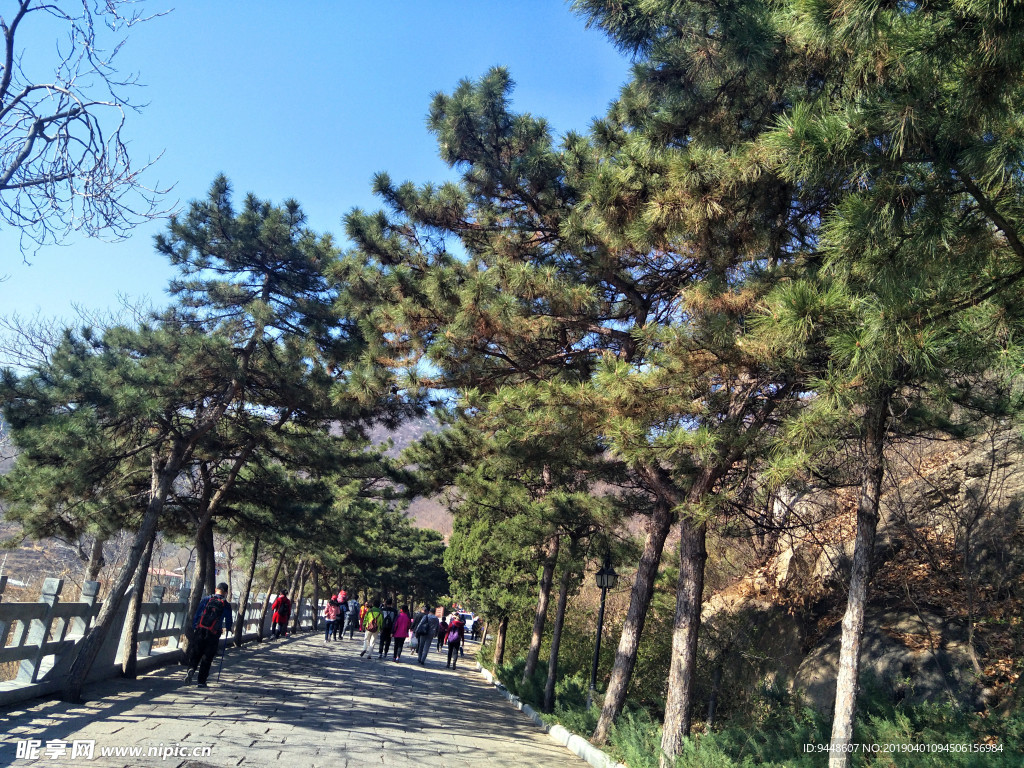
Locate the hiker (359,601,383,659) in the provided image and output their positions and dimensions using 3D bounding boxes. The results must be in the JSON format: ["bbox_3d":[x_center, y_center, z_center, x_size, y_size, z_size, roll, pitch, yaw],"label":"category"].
[{"bbox_3d":[-4.248,7.512,21.699,0.560,1.663,0.520,10,-14,-5],"label":"hiker"}]

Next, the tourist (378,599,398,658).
[{"bbox_3d":[-3.938,7.661,22.206,0.560,1.721,0.480,10,-14,-4],"label":"tourist"}]

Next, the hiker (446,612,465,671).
[{"bbox_3d":[-1.695,7.788,21.494,0.560,1.621,0.450,9,-14,-3],"label":"hiker"}]

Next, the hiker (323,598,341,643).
[{"bbox_3d":[-6.387,8.304,25.089,0.520,1.580,0.420,10,-14,-5],"label":"hiker"}]

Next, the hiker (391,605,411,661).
[{"bbox_3d":[-3.361,7.561,21.495,0.550,1.634,0.420,10,-14,-4],"label":"hiker"}]

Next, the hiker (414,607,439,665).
[{"bbox_3d":[-2.626,7.817,22.001,0.600,1.681,0.450,10,-14,-4],"label":"hiker"}]

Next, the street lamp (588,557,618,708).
[{"bbox_3d":[2.017,5.722,16.413,0.500,3.459,0.500,8,-14,2],"label":"street lamp"}]

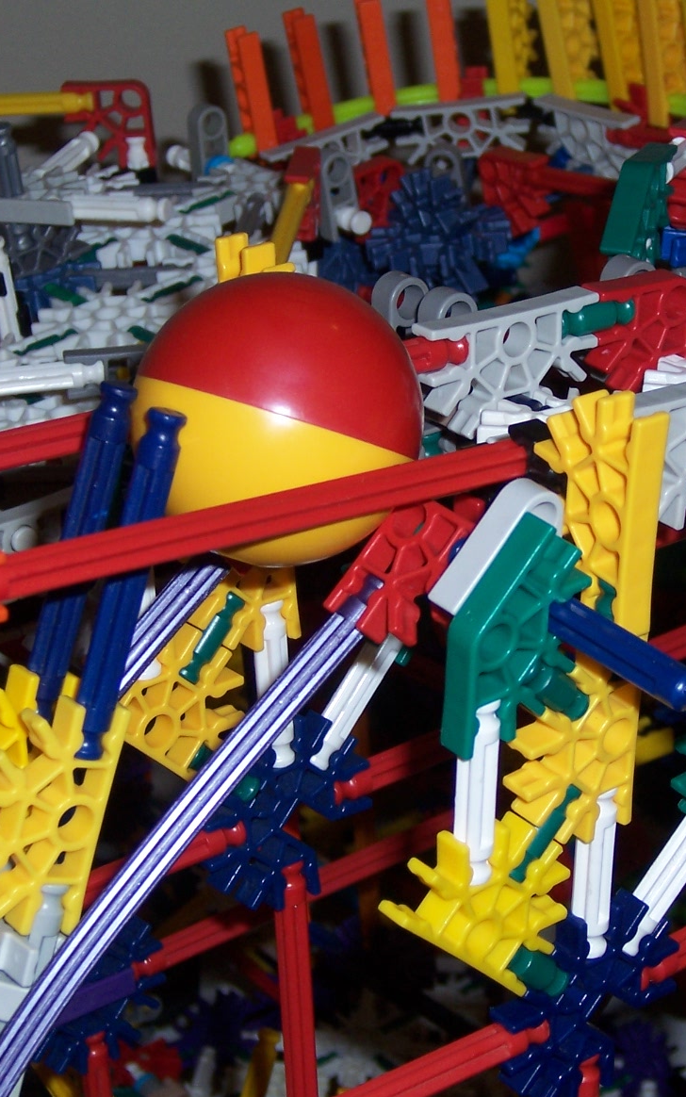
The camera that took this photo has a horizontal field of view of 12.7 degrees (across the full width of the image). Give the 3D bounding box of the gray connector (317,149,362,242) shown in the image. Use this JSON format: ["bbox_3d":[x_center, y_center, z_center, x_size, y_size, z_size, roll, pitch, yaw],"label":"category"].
[{"bbox_3d":[-0.002,-0.097,0.840,0.010,0.024,0.006,-26,34,-26],"label":"gray connector"}]

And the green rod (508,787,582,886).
[{"bbox_3d":[0.032,0.044,0.479,0.006,0.006,0.017,35,77,0],"label":"green rod"}]

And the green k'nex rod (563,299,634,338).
[{"bbox_3d":[0.043,-0.041,0.543,0.017,0.006,0.006,-15,28,-33],"label":"green k'nex rod"}]

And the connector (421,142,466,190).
[{"bbox_3d":[0.030,-0.102,0.870,0.010,0.024,0.006,-5,31,11],"label":"connector"}]

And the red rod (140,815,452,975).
[{"bbox_3d":[0.000,0.074,0.700,0.130,0.006,0.006,-20,0,-42],"label":"red rod"}]

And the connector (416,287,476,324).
[{"bbox_3d":[0.018,-0.035,0.548,0.009,0.023,0.006,-15,27,-33],"label":"connector"}]

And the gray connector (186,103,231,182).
[{"bbox_3d":[-0.040,-0.119,0.913,0.010,0.024,0.006,-21,29,-31],"label":"gray connector"}]

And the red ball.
[{"bbox_3d":[-0.010,-0.020,0.478,0.045,0.045,0.045,-2,26,1],"label":"red ball"}]

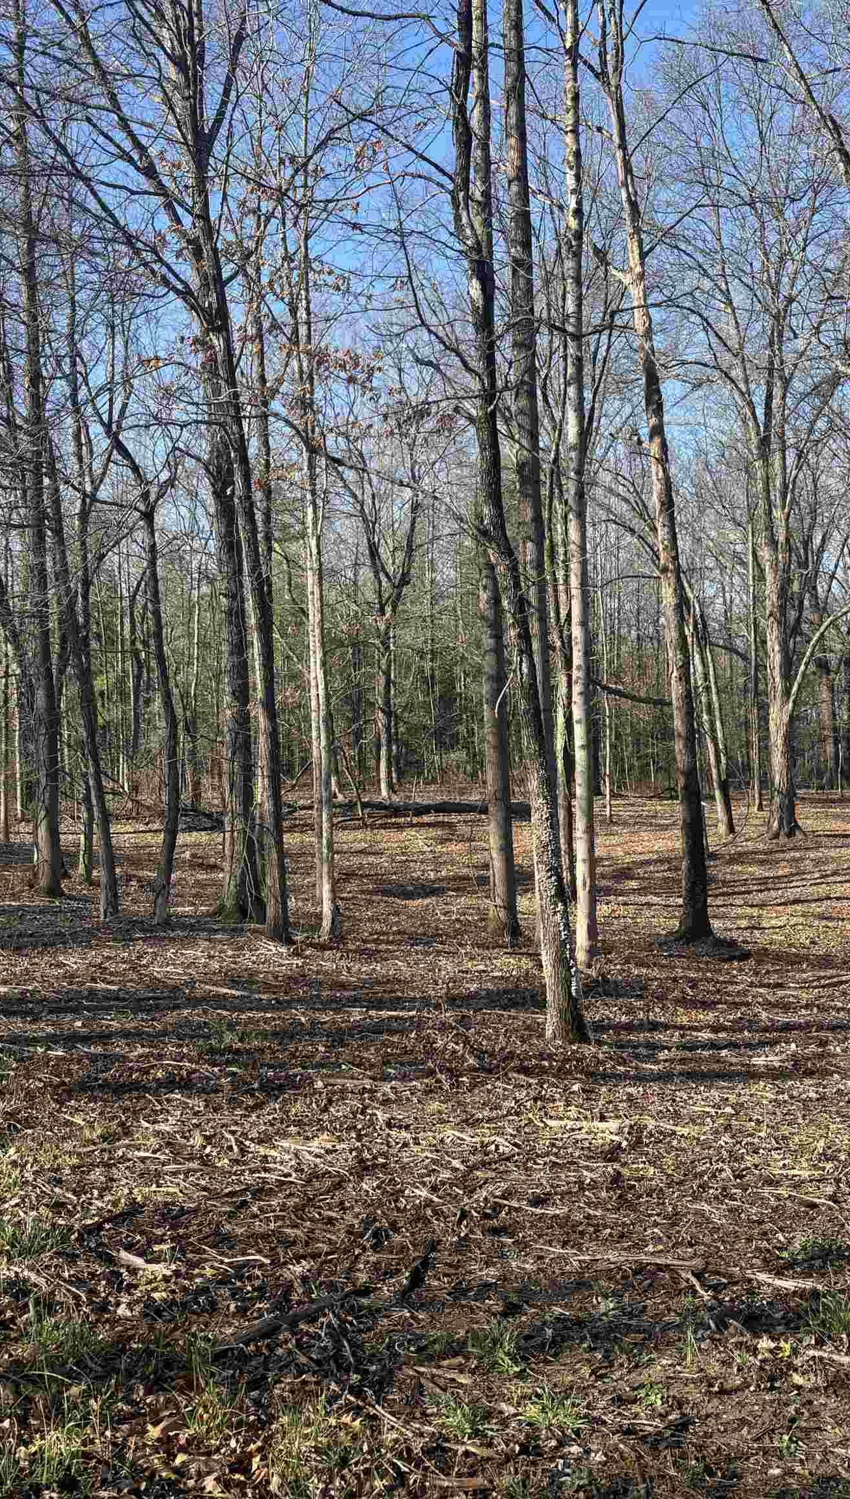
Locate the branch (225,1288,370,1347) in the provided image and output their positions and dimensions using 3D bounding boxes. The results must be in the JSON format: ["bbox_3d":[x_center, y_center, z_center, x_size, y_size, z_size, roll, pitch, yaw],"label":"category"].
[{"bbox_3d":[-0.356,1.627,4.309,0.065,0.050,0.501,-1,-1,45],"label":"branch"}]

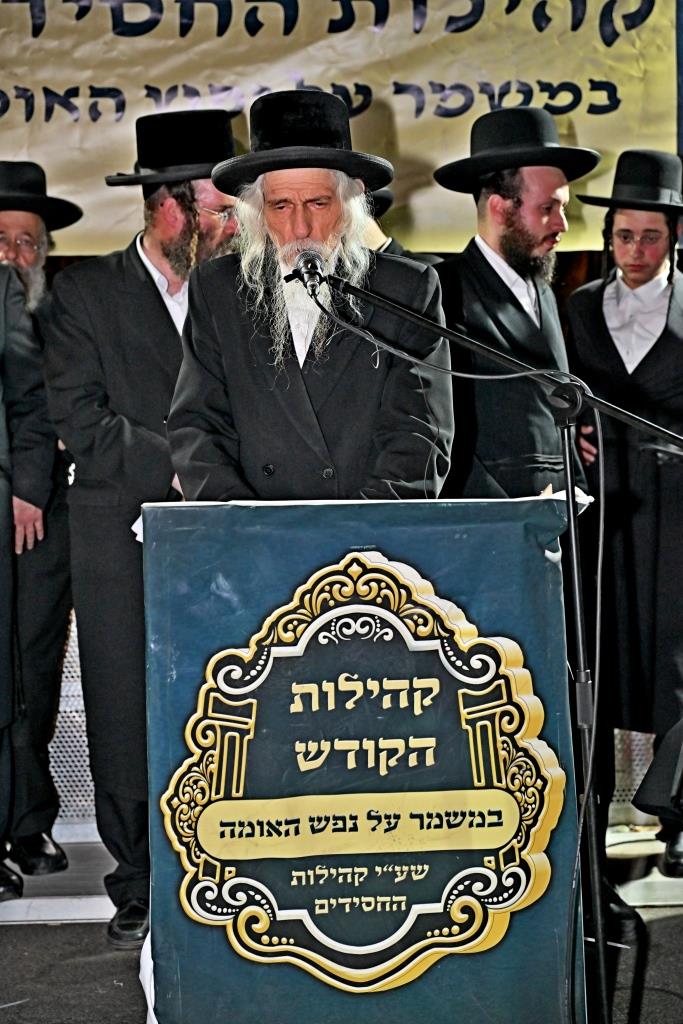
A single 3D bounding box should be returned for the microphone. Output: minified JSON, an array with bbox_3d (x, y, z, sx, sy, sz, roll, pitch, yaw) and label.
[{"bbox_3d":[-0.051,-0.399,3.450,0.052,0.052,0.165,-2,30,-3],"label":"microphone"}]

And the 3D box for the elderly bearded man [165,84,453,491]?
[{"bbox_3d":[-0.050,0.090,3.660,0.530,1.700,0.460,-1,1,7],"label":"elderly bearded man"}]

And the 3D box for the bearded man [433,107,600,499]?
[{"bbox_3d":[0.342,0.030,4.300,0.380,1.780,0.520,0,2,38],"label":"bearded man"}]

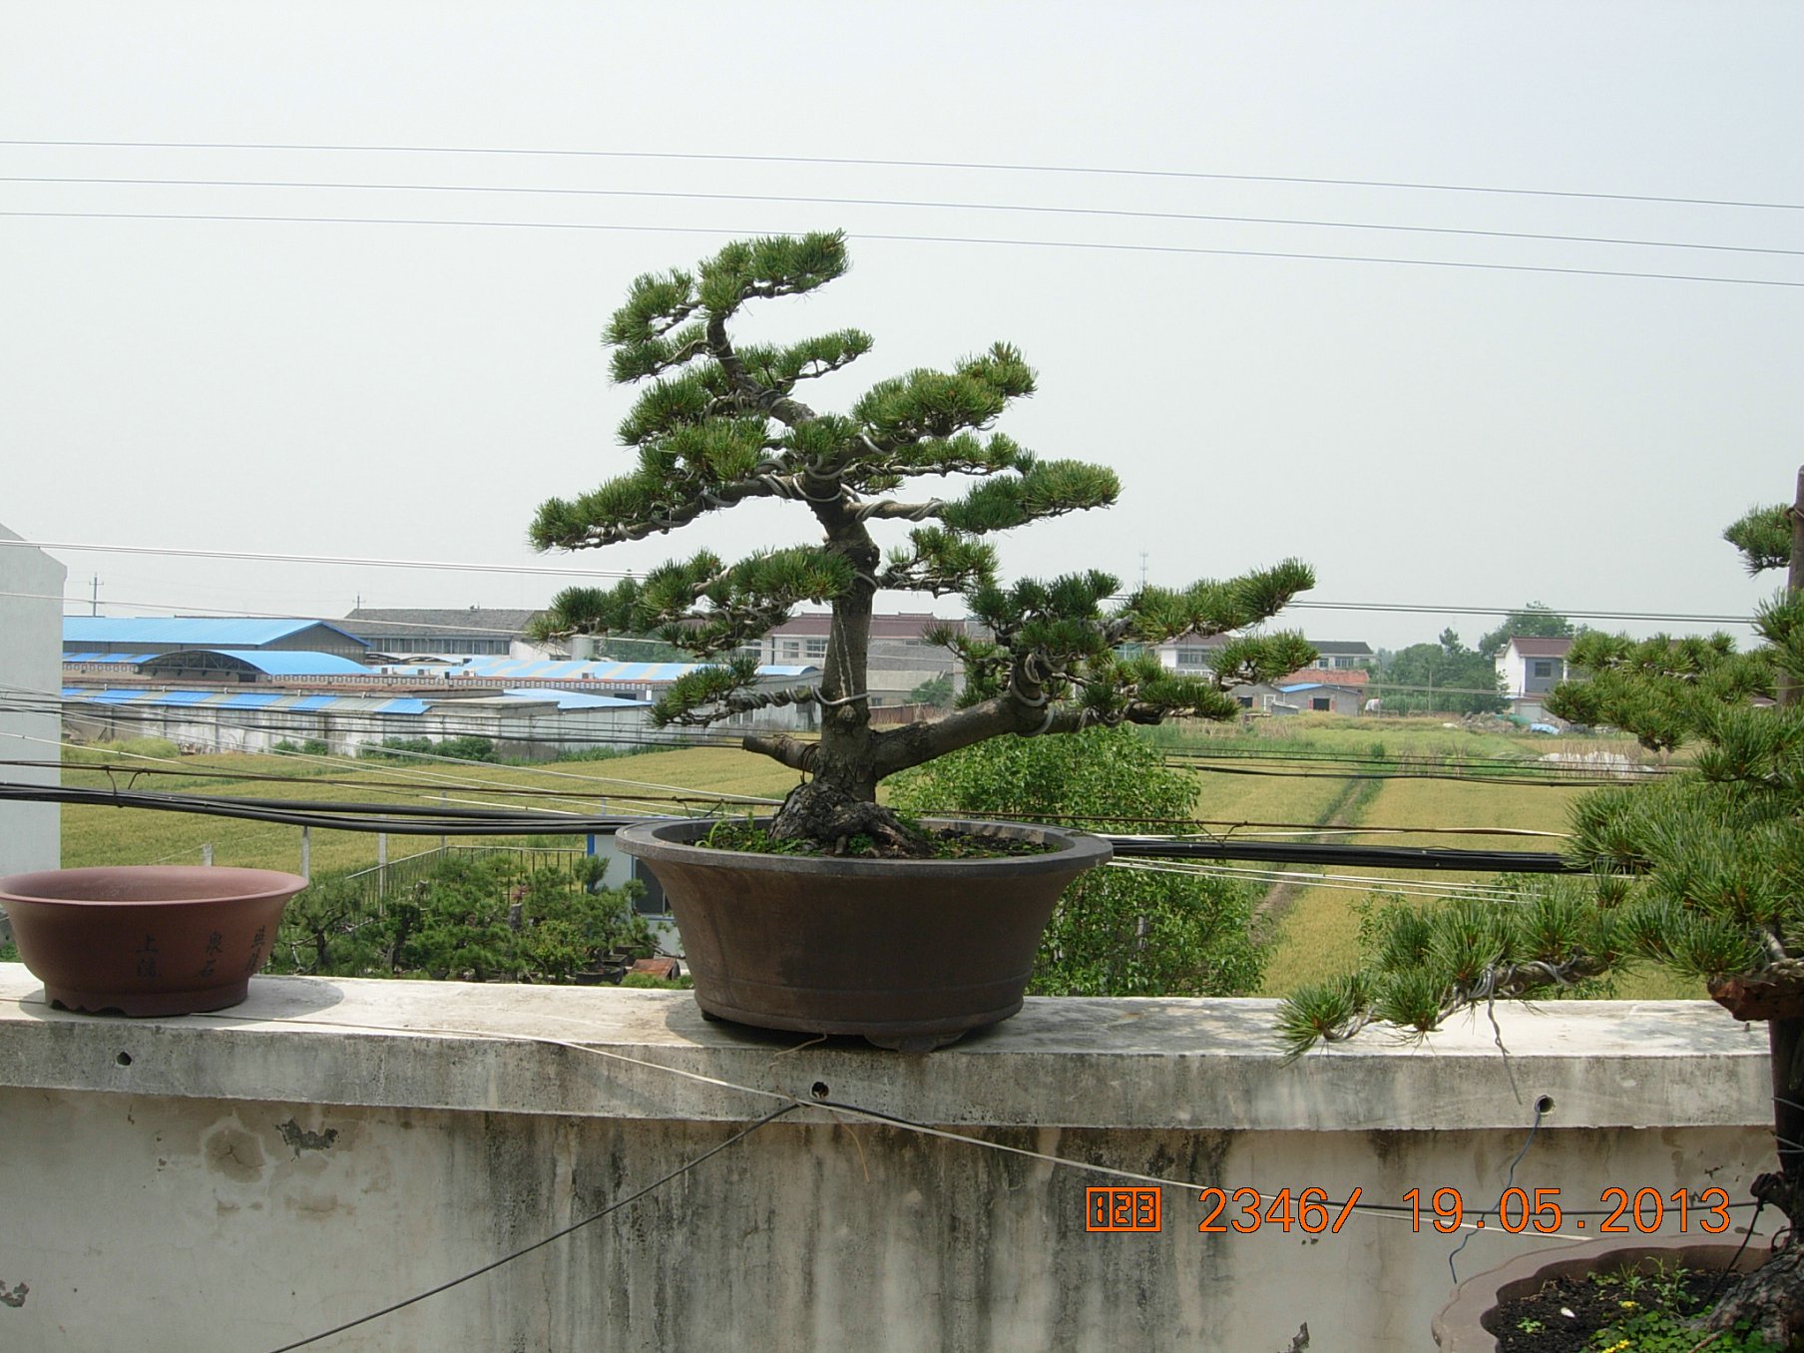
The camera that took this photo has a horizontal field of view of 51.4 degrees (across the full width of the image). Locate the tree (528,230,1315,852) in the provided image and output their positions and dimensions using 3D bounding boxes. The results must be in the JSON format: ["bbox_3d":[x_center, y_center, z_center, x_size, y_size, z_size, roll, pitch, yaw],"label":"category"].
[{"bbox_3d":[0.026,-0.178,2.470,1.030,0.820,0.660,0,0,0],"label":"tree"}]

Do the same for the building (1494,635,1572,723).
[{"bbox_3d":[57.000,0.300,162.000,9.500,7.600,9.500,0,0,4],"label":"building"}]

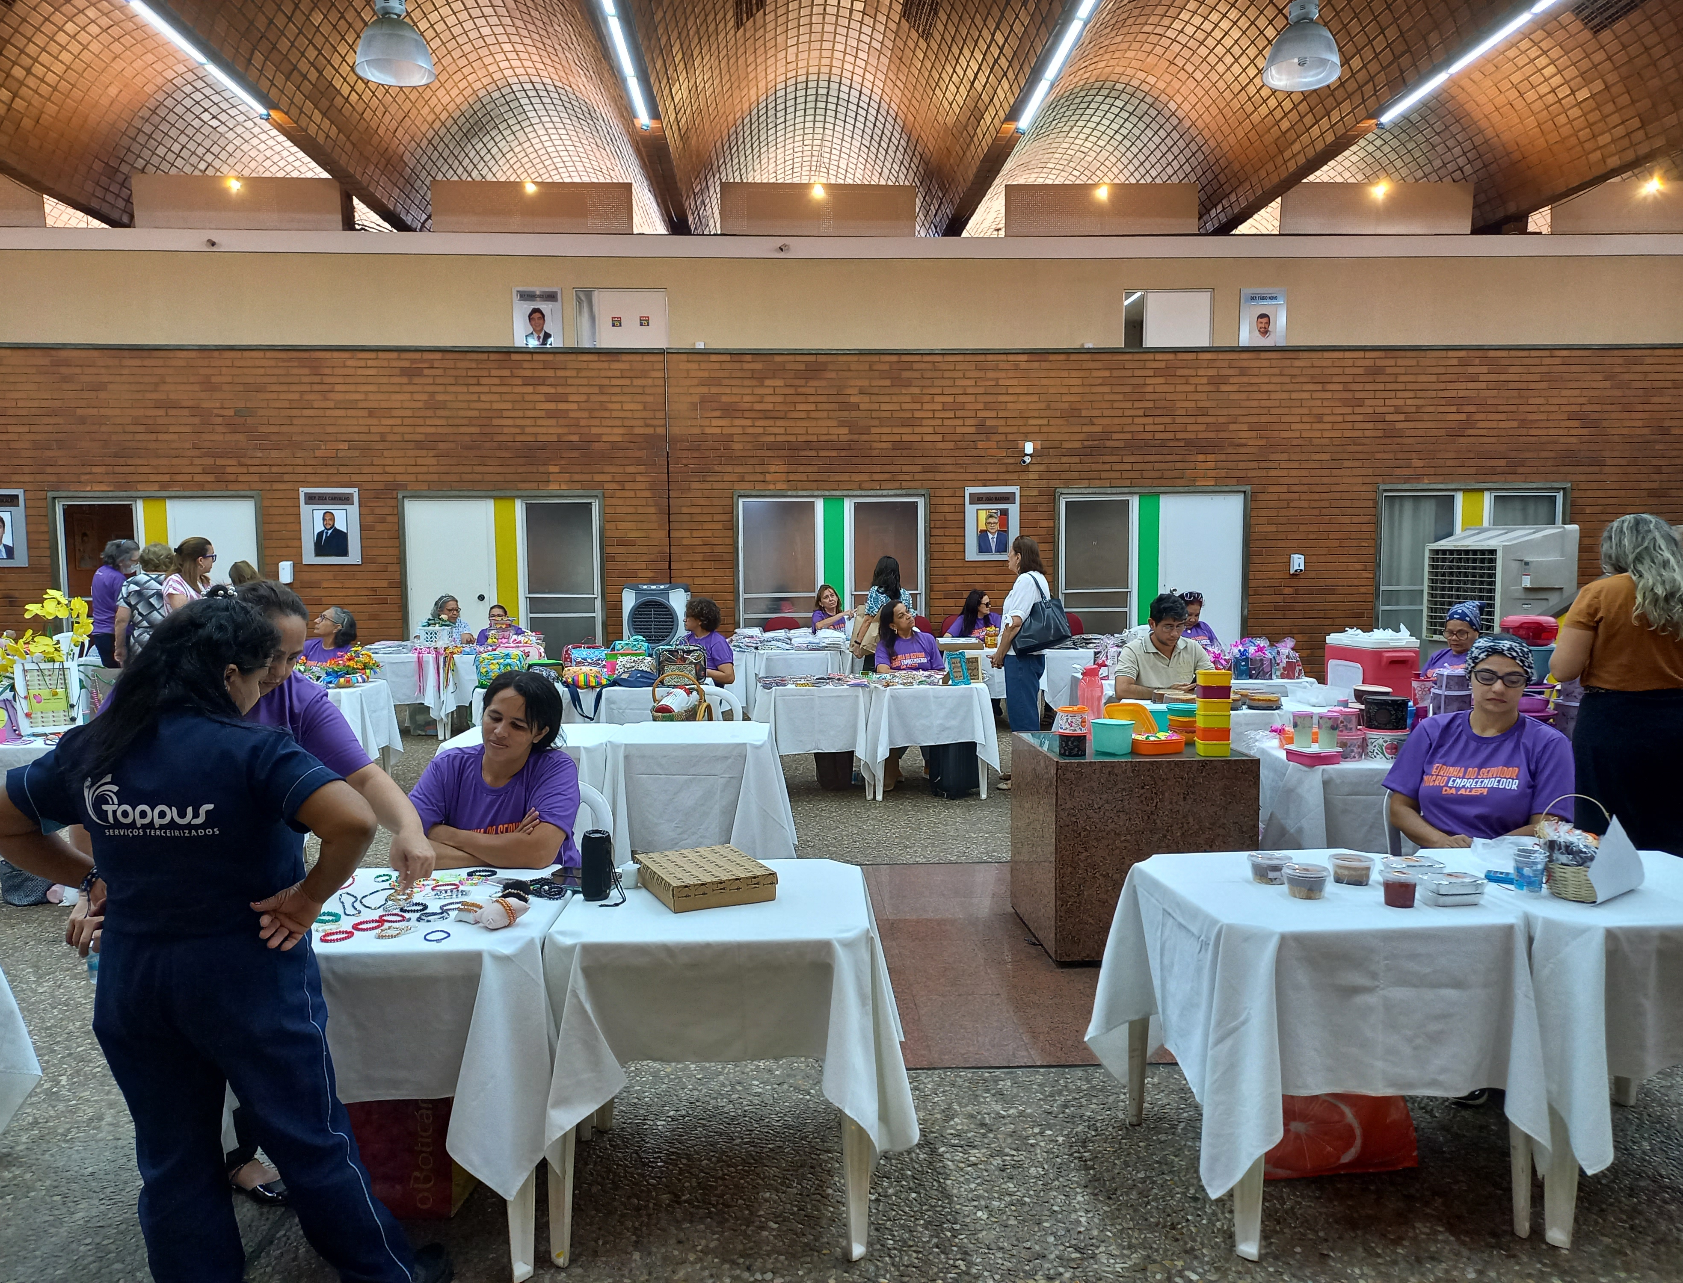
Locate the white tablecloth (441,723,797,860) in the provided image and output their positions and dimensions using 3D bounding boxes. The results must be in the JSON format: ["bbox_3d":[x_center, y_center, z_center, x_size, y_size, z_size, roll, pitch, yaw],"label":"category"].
[{"bbox_3d":[-1.039,0.735,5.802,1.620,0.620,0.820,-1,4,-1],"label":"white tablecloth"}]

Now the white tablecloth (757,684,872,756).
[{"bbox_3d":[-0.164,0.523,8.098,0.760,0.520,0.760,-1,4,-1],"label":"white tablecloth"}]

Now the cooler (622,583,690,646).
[{"bbox_3d":[-1.755,0.055,11.550,0.600,1.200,0.430,-1,5,-3],"label":"cooler"}]

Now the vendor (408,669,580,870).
[{"bbox_3d":[-0.965,0.691,3.454,0.500,1.220,0.720,0,4,1],"label":"vendor"}]

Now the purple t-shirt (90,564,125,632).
[{"bbox_3d":[-6.290,-0.364,10.700,0.290,0.620,0.460,-3,5,-30],"label":"purple t-shirt"}]

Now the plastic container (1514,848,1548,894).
[{"bbox_3d":[1.692,0.560,3.034,0.082,0.108,0.082,-1,4,-3],"label":"plastic container"}]

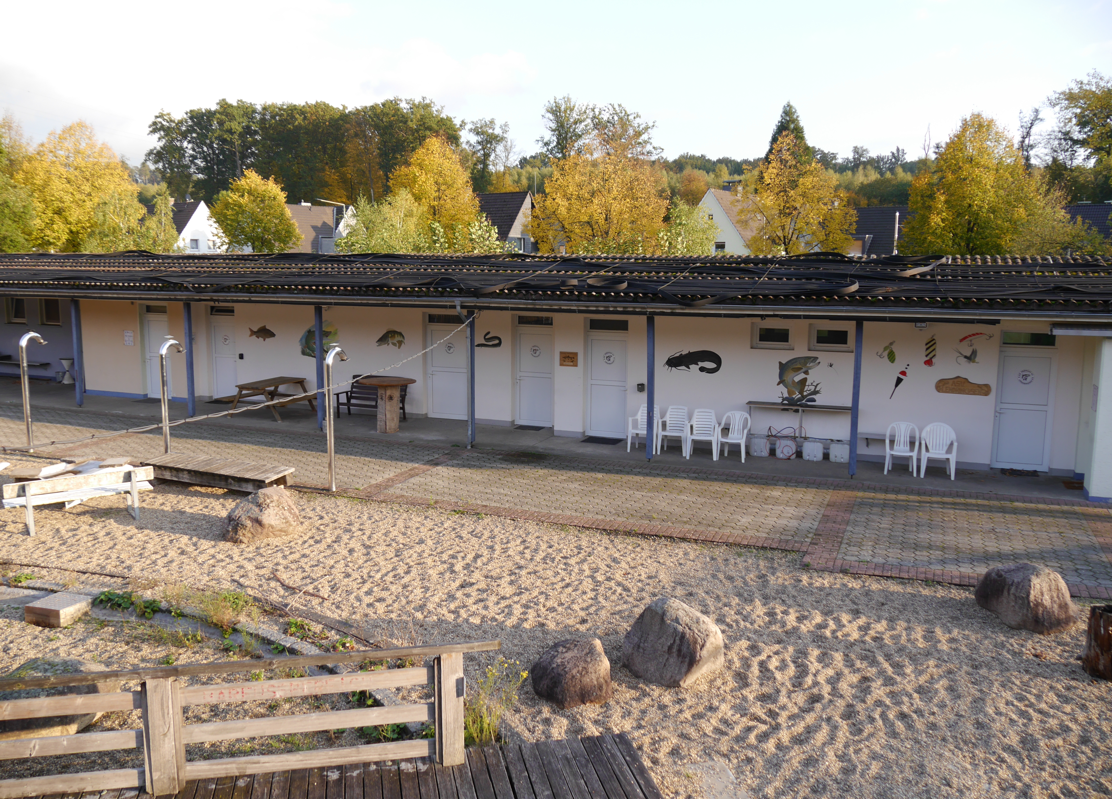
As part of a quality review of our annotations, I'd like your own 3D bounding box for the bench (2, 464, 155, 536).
[{"bbox_3d":[-6.433,1.342,12.225,1.800,0.740,0.600,-6,10,-39],"label":"bench"}]

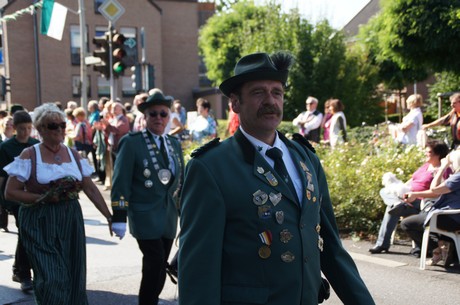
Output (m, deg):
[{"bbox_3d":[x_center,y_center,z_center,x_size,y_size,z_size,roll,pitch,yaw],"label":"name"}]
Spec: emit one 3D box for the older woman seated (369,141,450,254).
[{"bbox_3d":[2.008,0.485,7.400,0.930,1.200,0.500,-3,4,-16],"label":"older woman seated"}]

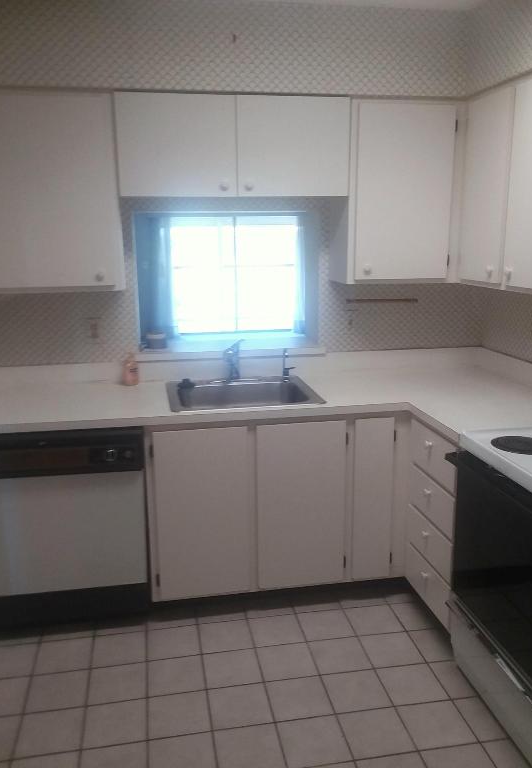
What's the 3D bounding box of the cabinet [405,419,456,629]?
[{"bbox_3d":[0.926,0.507,2.508,0.610,0.745,0.455,-3,13,-10],"label":"cabinet"}]

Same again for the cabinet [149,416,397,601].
[{"bbox_3d":[-0.011,0.433,2.856,1.000,0.745,0.600,-3,13,-10],"label":"cabinet"}]

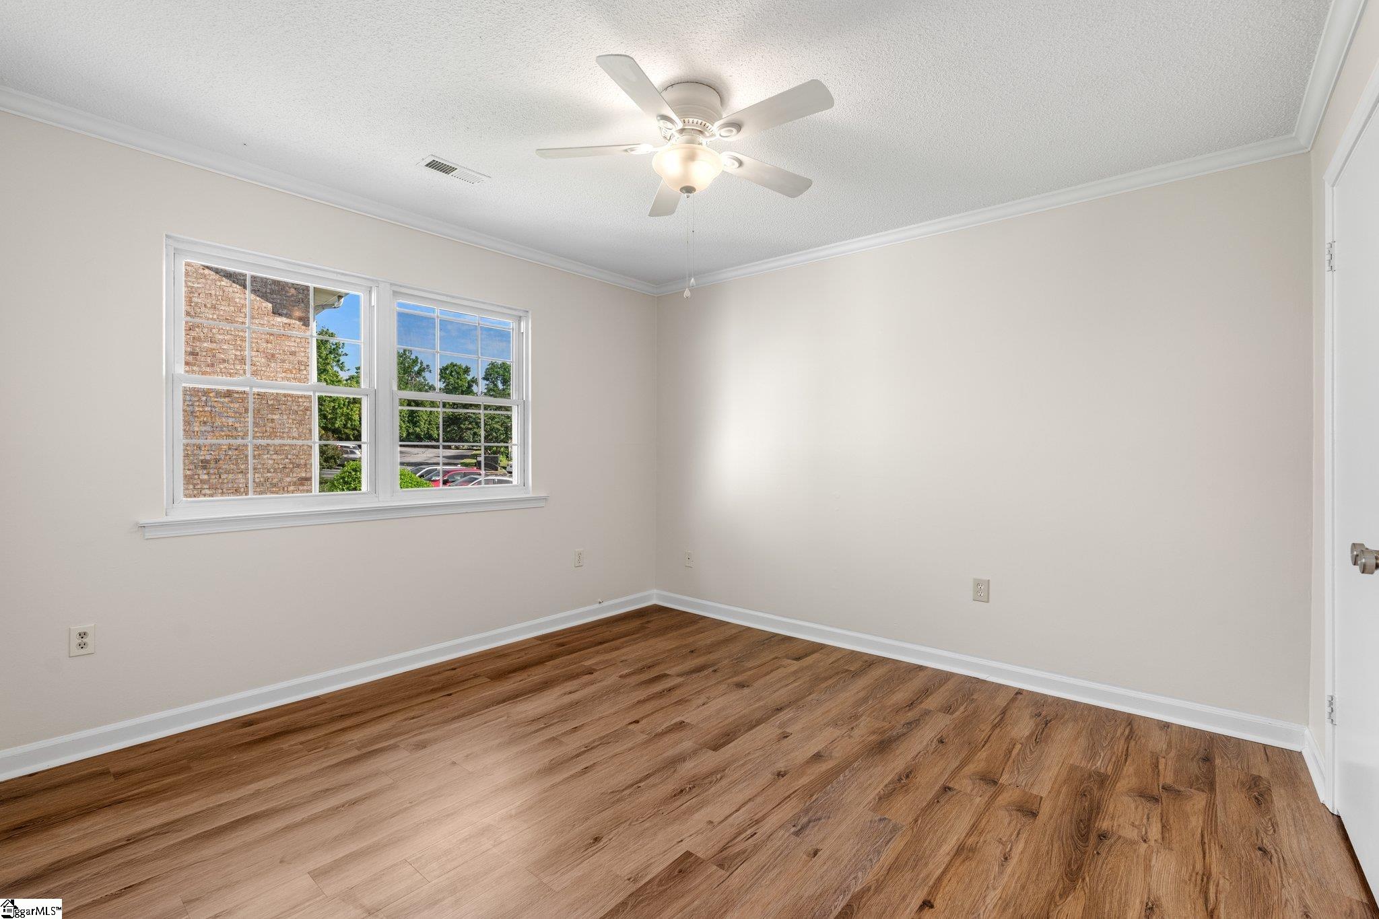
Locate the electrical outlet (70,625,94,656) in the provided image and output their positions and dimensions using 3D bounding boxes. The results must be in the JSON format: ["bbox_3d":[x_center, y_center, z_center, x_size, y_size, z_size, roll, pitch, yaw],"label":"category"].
[{"bbox_3d":[-2.298,0.688,2.321,0.009,0.115,0.071,1,1,40],"label":"electrical outlet"}]

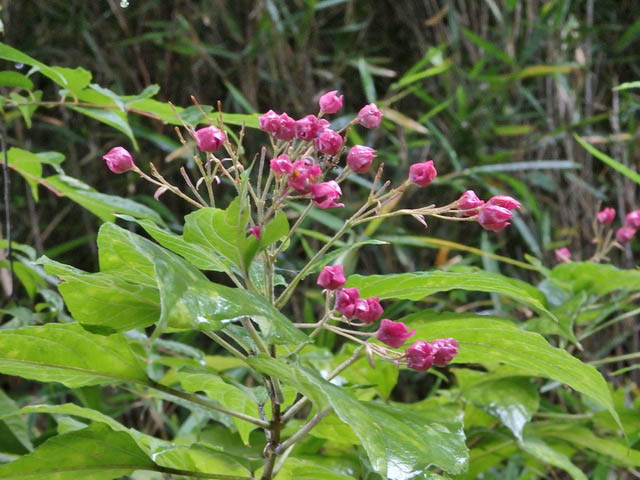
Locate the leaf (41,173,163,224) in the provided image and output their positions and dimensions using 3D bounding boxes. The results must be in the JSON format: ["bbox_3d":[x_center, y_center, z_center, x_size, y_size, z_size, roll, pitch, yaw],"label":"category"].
[{"bbox_3d":[-0.113,-0.021,1.240,0.066,0.016,0.030,20,14,0],"label":"leaf"}]

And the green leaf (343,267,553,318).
[{"bbox_3d":[0.065,0.026,1.180,0.102,0.020,0.038,5,13,-3],"label":"green leaf"}]

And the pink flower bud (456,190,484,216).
[{"bbox_3d":[0.082,-0.020,1.300,0.015,0.013,0.013,-27,0,24],"label":"pink flower bud"}]

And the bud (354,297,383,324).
[{"bbox_3d":[0.026,0.038,1.280,0.015,0.015,0.015,40,38,0],"label":"bud"}]

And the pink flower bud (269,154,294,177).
[{"bbox_3d":[-0.018,-0.036,1.150,0.012,0.011,0.011,0,5,0],"label":"pink flower bud"}]

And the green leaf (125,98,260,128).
[{"bbox_3d":[-0.077,-0.077,1.420,0.083,0.012,0.030,10,14,-6],"label":"green leaf"}]

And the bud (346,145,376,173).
[{"bbox_3d":[0.023,-0.045,1.300,0.016,0.014,0.014,-32,0,18],"label":"bud"}]

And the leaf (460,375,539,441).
[{"bbox_3d":[0.105,0.097,1.390,0.044,0.020,0.055,-8,39,-9],"label":"leaf"}]

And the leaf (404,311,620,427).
[{"bbox_3d":[0.105,0.073,1.320,0.128,0.030,0.055,26,15,0],"label":"leaf"}]

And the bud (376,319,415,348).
[{"bbox_3d":[0.037,0.045,1.145,0.019,0.015,0.017,4,6,37],"label":"bud"}]

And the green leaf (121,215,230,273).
[{"bbox_3d":[-0.081,0.002,1.310,0.072,0.016,0.033,26,25,12],"label":"green leaf"}]

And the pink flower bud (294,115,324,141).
[{"bbox_3d":[-0.006,-0.062,1.300,0.015,0.015,0.015,7,37,0],"label":"pink flower bud"}]

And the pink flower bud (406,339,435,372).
[{"bbox_3d":[0.048,0.056,1.140,0.015,0.015,0.015,-4,6,-37],"label":"pink flower bud"}]

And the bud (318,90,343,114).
[{"bbox_3d":[0.006,-0.076,1.300,0.013,0.015,0.013,41,18,0],"label":"bud"}]

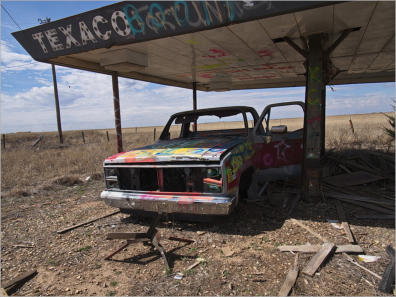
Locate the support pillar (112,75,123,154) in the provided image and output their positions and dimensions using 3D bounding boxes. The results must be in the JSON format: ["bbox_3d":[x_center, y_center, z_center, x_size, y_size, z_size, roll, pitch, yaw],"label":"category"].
[{"bbox_3d":[-2.014,-0.586,6.960,0.135,2.570,0.135,1,7,25],"label":"support pillar"}]

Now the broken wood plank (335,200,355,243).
[{"bbox_3d":[1.945,0.916,3.674,0.085,0.030,1.540,1,7,22],"label":"broken wood plank"}]

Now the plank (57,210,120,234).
[{"bbox_3d":[-1.489,1.020,3.885,0.050,0.030,0.999,3,8,36],"label":"plank"}]

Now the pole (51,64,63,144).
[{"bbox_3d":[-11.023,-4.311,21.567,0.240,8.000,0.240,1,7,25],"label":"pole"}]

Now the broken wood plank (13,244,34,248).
[{"bbox_3d":[-1.976,1.111,3.112,0.288,0.015,0.030,0,6,12],"label":"broken wood plank"}]

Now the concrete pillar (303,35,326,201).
[{"bbox_3d":[1.839,-0.429,4.297,0.290,2.620,0.270,1,7,25],"label":"concrete pillar"}]

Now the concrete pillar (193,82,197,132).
[{"bbox_3d":[-0.092,-0.912,9.458,0.130,2.670,0.130,1,7,25],"label":"concrete pillar"}]

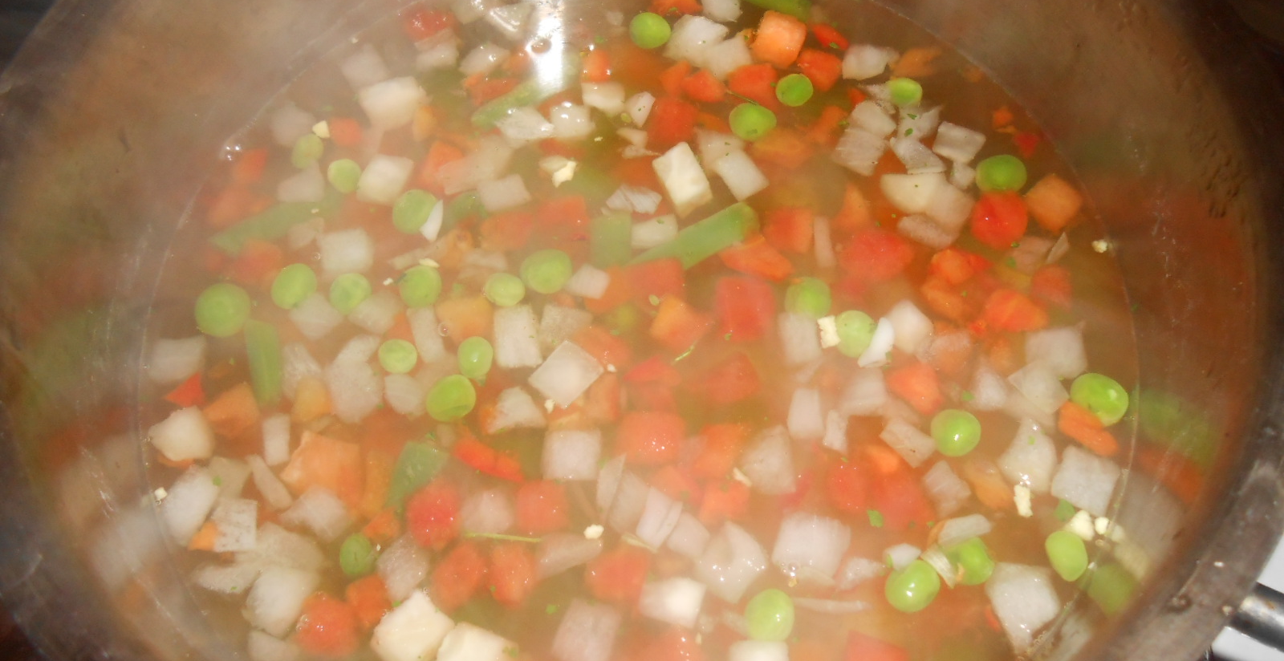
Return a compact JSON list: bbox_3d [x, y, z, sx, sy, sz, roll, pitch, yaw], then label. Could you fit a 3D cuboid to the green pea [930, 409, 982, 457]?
[{"bbox_3d":[0.062,0.020,0.191,0.010,0.010,0.010,-3,60,0],"label":"green pea"}]

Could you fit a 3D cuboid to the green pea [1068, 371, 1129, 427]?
[{"bbox_3d":[0.092,0.014,0.194,0.011,0.010,0.010,-1,60,1],"label":"green pea"}]

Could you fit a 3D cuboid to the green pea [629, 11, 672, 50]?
[{"bbox_3d":[0.002,-0.076,0.244,0.010,0.009,0.009,-4,60,0],"label":"green pea"}]

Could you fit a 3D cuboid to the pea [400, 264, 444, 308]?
[{"bbox_3d":[-0.049,-0.010,0.214,0.010,0.010,0.010,-3,60,0],"label":"pea"}]

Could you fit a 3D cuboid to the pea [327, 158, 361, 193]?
[{"bbox_3d":[-0.069,-0.036,0.225,0.008,0.008,0.008,-4,60,0],"label":"pea"}]

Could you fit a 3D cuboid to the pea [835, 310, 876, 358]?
[{"bbox_3d":[0.045,0.001,0.205,0.009,0.010,0.010,-3,60,0],"label":"pea"}]

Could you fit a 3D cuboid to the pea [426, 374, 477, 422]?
[{"bbox_3d":[-0.038,0.014,0.194,0.010,0.010,0.009,-4,60,0],"label":"pea"}]

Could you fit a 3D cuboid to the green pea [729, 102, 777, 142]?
[{"bbox_3d":[0.026,-0.049,0.229,0.011,0.010,0.009,-4,60,0],"label":"green pea"}]

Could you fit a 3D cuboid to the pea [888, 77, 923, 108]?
[{"bbox_3d":[0.065,-0.058,0.236,0.009,0.008,0.009,-3,60,0],"label":"pea"}]

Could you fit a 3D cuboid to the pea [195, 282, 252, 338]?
[{"bbox_3d":[-0.090,-0.004,0.208,0.011,0.012,0.012,-4,60,0],"label":"pea"}]

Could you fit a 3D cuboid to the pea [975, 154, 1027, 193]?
[{"bbox_3d":[0.082,-0.036,0.219,0.011,0.009,0.008,-4,60,0],"label":"pea"}]

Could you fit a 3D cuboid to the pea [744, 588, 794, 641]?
[{"bbox_3d":[0.023,0.052,0.175,0.009,0.009,0.010,-3,60,0],"label":"pea"}]

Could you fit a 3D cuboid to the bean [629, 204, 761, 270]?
[{"bbox_3d":[0.011,-0.019,0.219,0.032,0.007,0.008,-28,64,-14],"label":"bean"}]

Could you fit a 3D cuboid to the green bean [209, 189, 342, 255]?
[{"bbox_3d":[-0.083,-0.025,0.221,0.029,0.005,0.006,-24,62,-11],"label":"green bean"}]

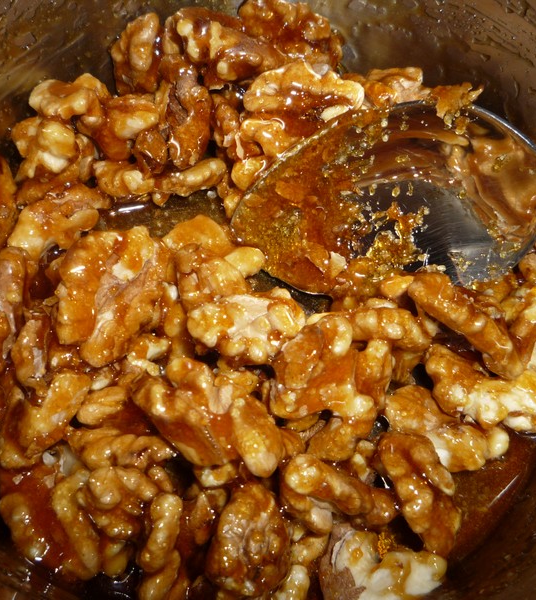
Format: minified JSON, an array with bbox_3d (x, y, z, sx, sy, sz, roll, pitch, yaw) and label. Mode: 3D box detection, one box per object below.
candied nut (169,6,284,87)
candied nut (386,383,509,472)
[{"bbox_3d":[-0.012,-0.073,0.200,0.029,0.015,0.017,19,71,7],"label":"candied nut"},{"bbox_3d":[0.043,0.031,0.166,0.027,0.013,0.014,26,72,9],"label":"candied nut"}]

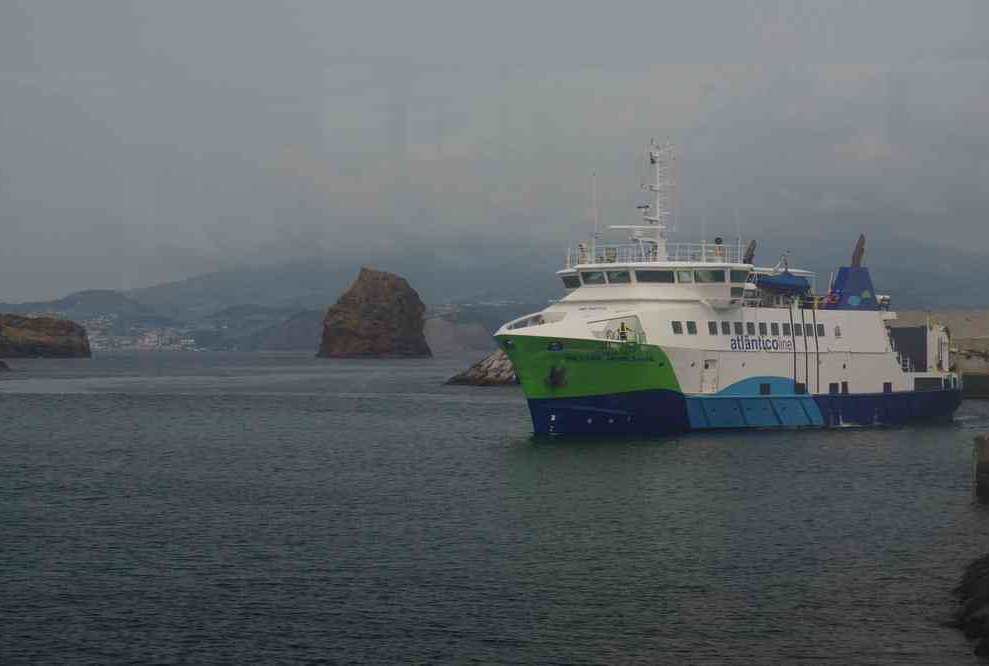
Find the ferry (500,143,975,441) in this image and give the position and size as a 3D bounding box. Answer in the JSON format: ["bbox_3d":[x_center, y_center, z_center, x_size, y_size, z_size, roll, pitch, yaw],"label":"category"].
[{"bbox_3d":[14.200,-3.000,146.300,11.300,18.000,41.000,0,-1,44],"label":"ferry"}]

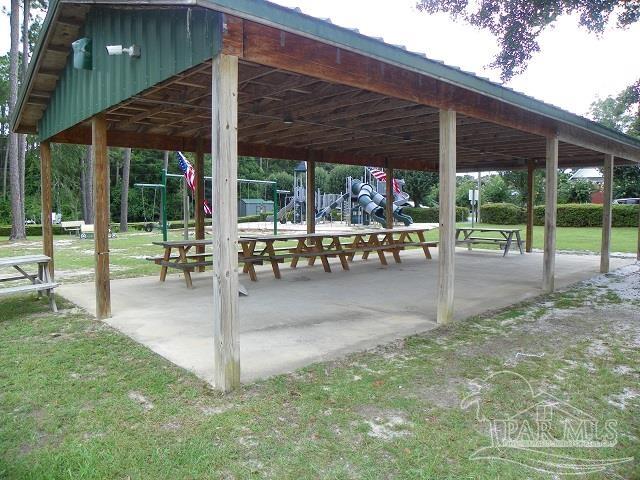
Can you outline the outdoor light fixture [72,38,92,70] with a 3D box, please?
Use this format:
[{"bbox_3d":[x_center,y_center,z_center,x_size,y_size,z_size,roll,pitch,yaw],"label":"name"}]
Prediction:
[{"bbox_3d":[-2.818,-2.201,5.704,0.170,0.345,0.210,-4,6,-42],"label":"outdoor light fixture"}]

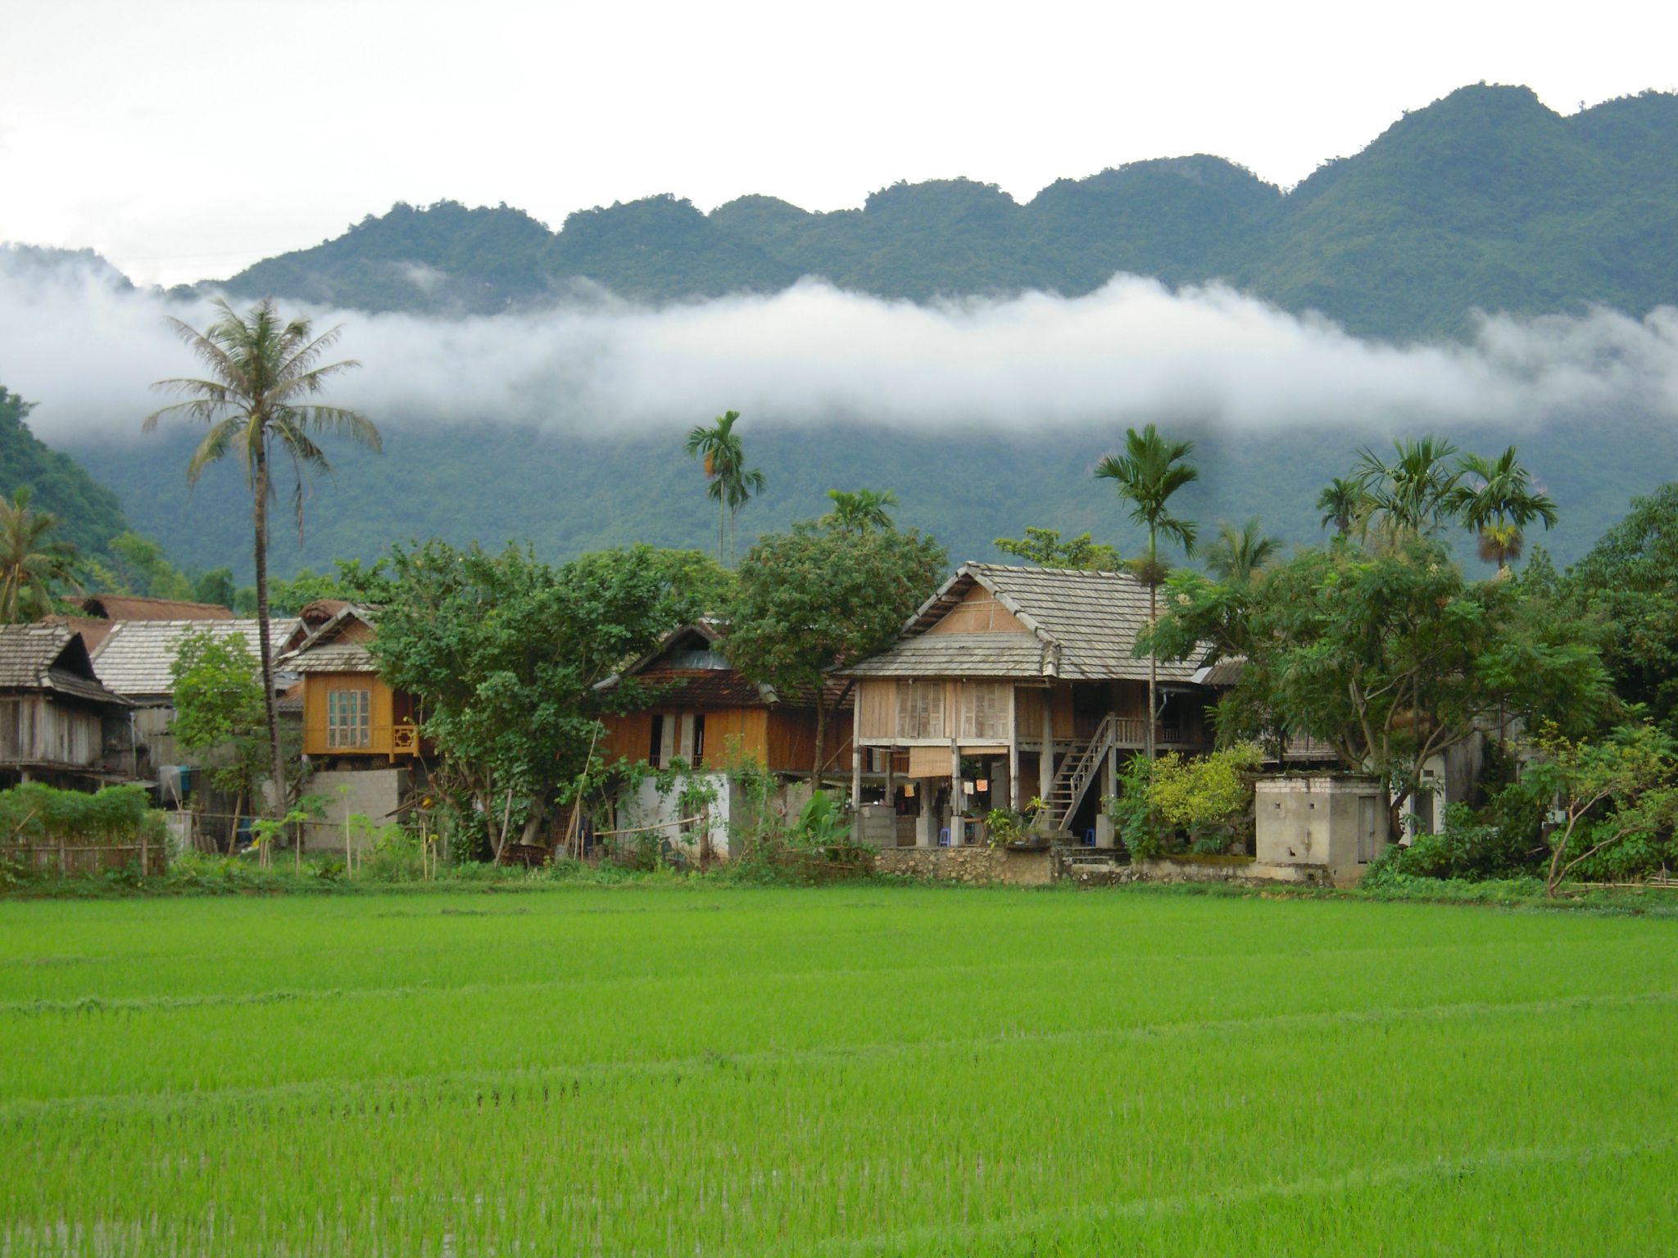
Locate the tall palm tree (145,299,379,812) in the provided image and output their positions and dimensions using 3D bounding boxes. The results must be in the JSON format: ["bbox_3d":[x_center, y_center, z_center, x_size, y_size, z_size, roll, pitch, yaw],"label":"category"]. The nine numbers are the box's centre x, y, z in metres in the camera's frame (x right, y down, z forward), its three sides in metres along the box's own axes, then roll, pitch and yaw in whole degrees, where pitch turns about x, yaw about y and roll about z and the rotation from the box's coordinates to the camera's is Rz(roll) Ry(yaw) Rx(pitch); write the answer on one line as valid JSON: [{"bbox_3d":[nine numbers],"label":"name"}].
[{"bbox_3d":[-14.560,-1.504,110.000,5.850,13.620,5.500,0,-1,0],"label":"tall palm tree"}]

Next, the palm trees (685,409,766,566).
[{"bbox_3d":[-3.587,-0.394,138.000,2.570,13.100,2.400,0,-2,0],"label":"palm trees"}]

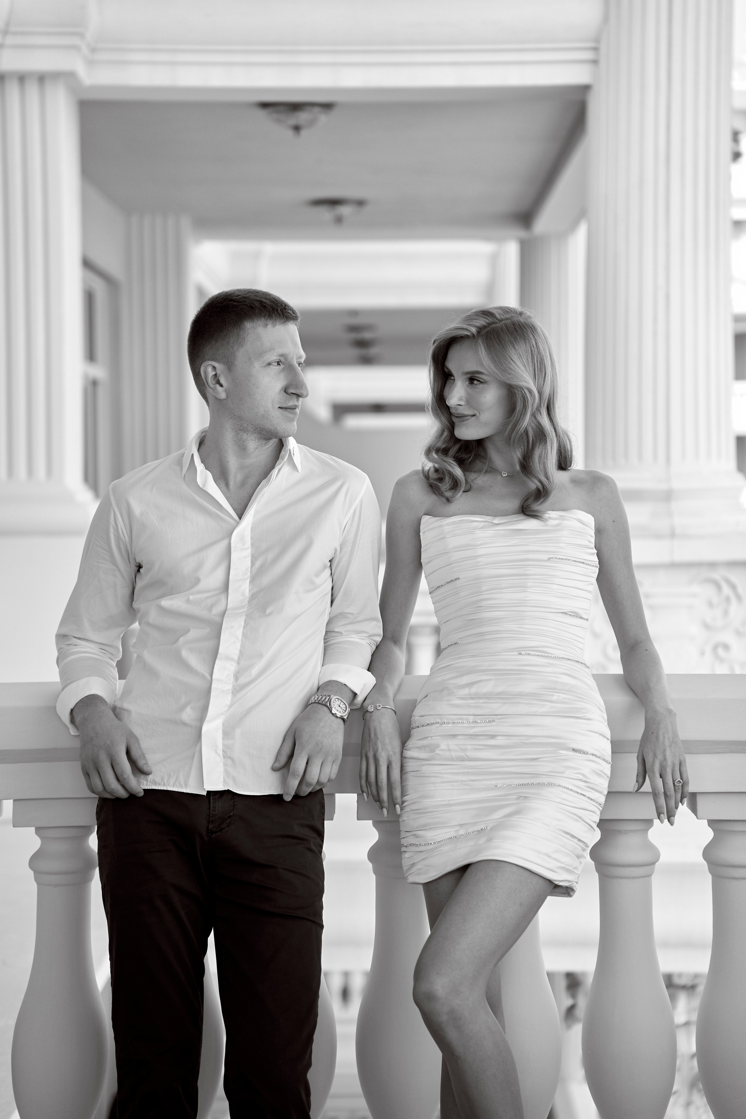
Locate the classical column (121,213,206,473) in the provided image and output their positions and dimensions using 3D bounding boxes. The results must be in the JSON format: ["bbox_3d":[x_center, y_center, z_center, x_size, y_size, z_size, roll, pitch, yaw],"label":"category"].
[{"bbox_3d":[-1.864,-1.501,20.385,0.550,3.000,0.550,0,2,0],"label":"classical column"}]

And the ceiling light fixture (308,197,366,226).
[{"bbox_3d":[-0.285,-2.821,18.900,0.470,0.210,0.470,0,2,0],"label":"ceiling light fixture"}]

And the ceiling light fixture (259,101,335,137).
[{"bbox_3d":[-0.459,-2.655,14.049,0.460,0.210,0.460,0,2,0],"label":"ceiling light fixture"}]

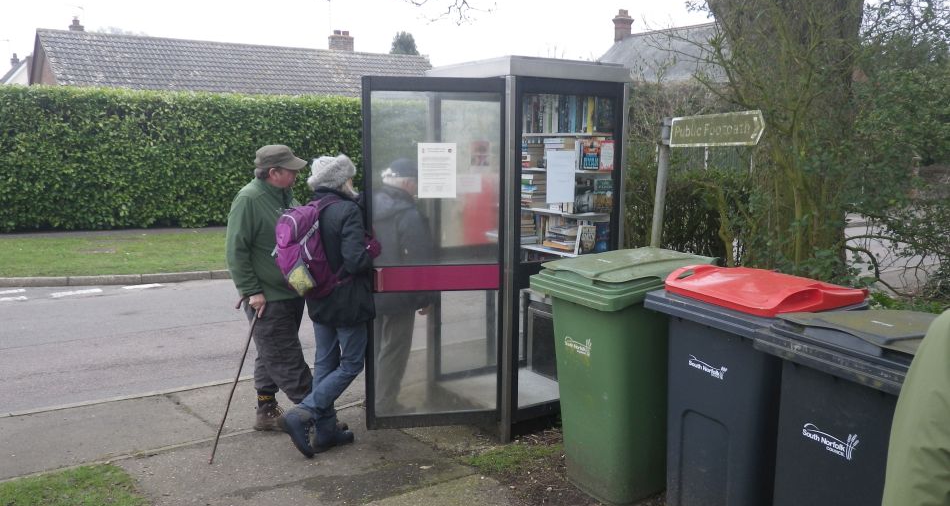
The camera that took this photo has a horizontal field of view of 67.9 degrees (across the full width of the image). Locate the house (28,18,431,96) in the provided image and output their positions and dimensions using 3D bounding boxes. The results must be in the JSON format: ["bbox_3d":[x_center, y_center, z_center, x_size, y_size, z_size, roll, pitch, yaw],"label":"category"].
[{"bbox_3d":[-7.576,-4.809,24.619,12.900,5.700,8.400,-5,10,-31],"label":"house"}]

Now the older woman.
[{"bbox_3d":[-0.801,0.288,3.933,0.530,1.650,0.460,-4,9,-27],"label":"older woman"}]

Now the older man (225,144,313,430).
[{"bbox_3d":[-1.201,0.210,4.215,0.460,1.710,0.500,-2,9,-17],"label":"older man"}]

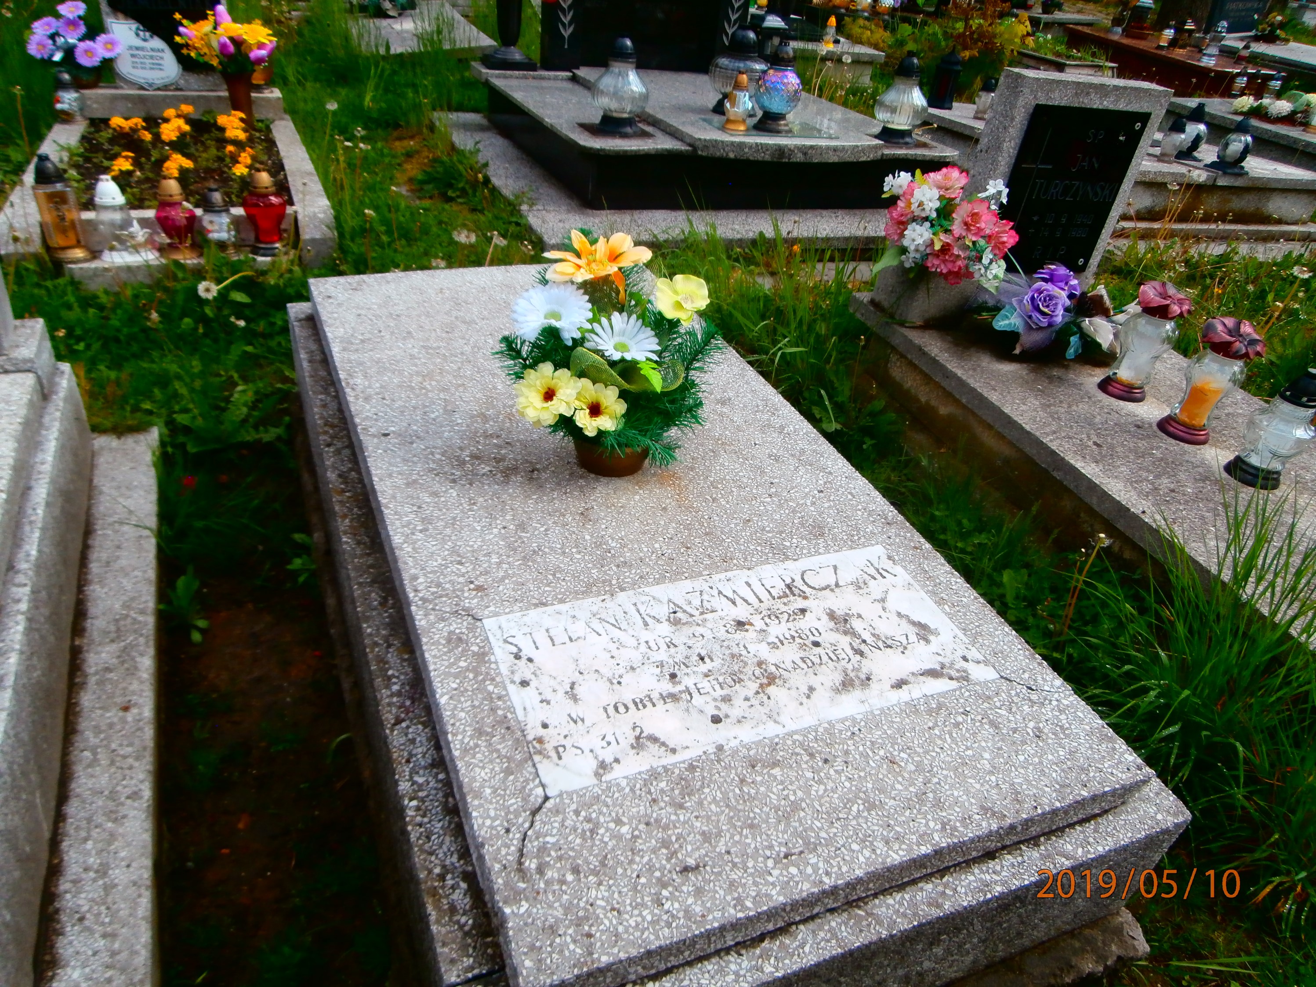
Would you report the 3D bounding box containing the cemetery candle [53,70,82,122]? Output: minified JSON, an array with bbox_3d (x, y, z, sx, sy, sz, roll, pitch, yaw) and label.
[{"bbox_3d":[-2.619,-1.763,4.049,0.125,0.201,0.125,-9,33,-22],"label":"cemetery candle"}]

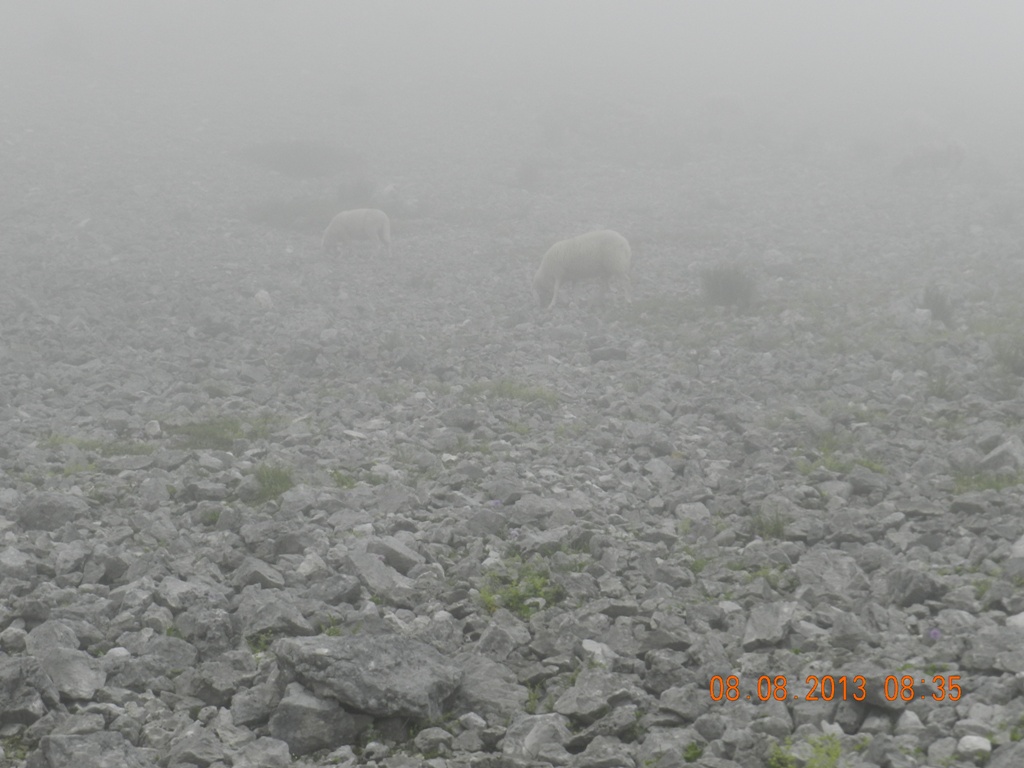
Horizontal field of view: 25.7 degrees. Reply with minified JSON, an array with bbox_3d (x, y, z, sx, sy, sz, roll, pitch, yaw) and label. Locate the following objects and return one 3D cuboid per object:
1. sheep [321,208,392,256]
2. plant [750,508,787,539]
[{"bbox_3d":[-1.923,-1.873,27.800,0.900,0.610,0.310,1,3,10],"label":"sheep"},{"bbox_3d":[1.015,0.552,8.900,0.143,0.118,0.130,0,3,0],"label":"plant"}]

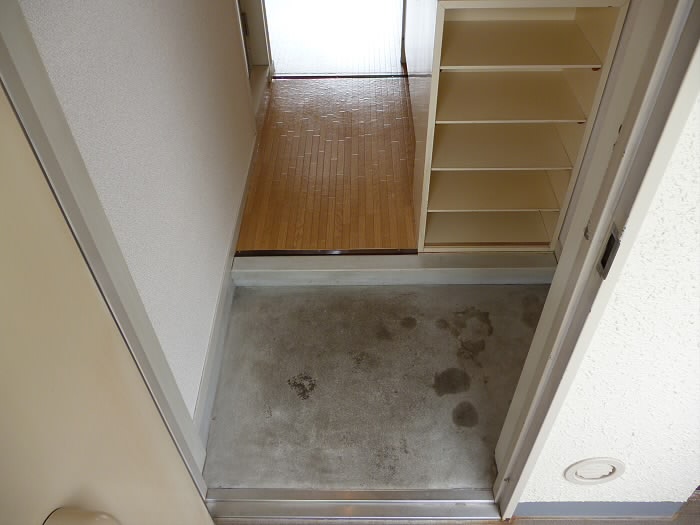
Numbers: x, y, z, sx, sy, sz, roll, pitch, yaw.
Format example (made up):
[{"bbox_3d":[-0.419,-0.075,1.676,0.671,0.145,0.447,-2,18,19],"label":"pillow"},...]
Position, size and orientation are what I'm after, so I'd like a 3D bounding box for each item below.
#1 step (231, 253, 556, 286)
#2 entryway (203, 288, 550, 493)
[{"bbox_3d":[0.161,0.028,2.050,1.155,0.078,0.077,0,45,1],"label":"step"},{"bbox_3d":[0.161,0.349,1.787,1.133,0.040,0.750,0,45,1],"label":"entryway"}]

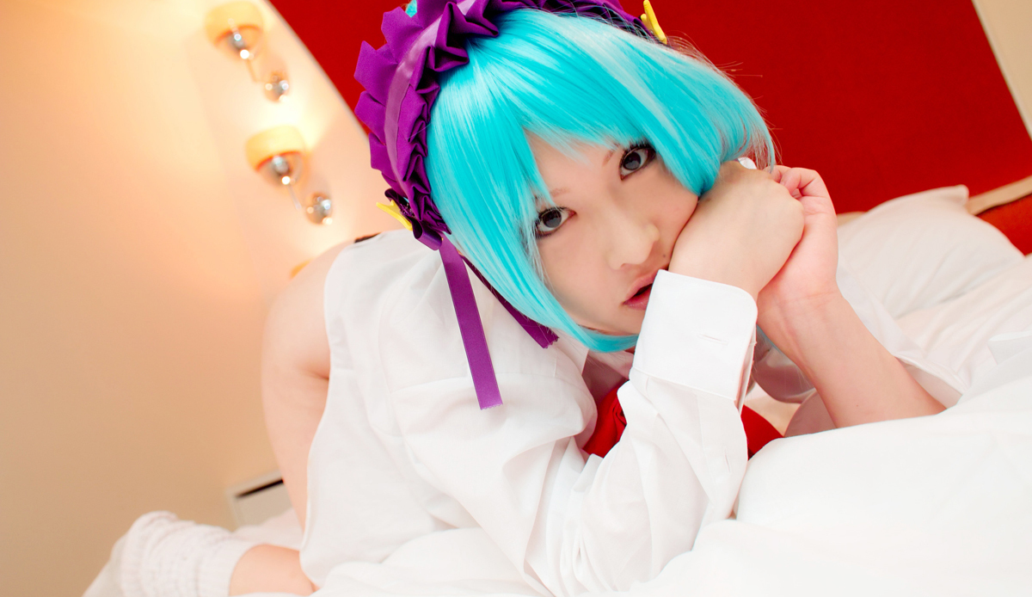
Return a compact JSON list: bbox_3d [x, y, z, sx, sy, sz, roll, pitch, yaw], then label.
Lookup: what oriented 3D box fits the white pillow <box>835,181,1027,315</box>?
[{"bbox_3d":[0.620,-0.060,1.430,0.500,0.170,0.380,-21,-4,14],"label":"white pillow"}]

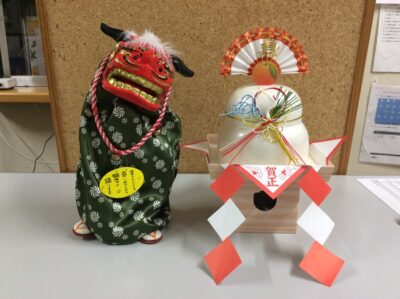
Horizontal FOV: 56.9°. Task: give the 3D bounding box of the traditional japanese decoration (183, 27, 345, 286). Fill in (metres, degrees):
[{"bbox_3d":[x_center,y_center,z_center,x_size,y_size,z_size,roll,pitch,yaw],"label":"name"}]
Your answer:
[{"bbox_3d":[0.143,-0.026,0.767,0.345,0.430,0.360,1,17,0],"label":"traditional japanese decoration"}]

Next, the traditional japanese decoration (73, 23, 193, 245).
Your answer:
[{"bbox_3d":[-0.146,-0.045,0.807,0.255,0.435,0.215,2,17,3],"label":"traditional japanese decoration"}]

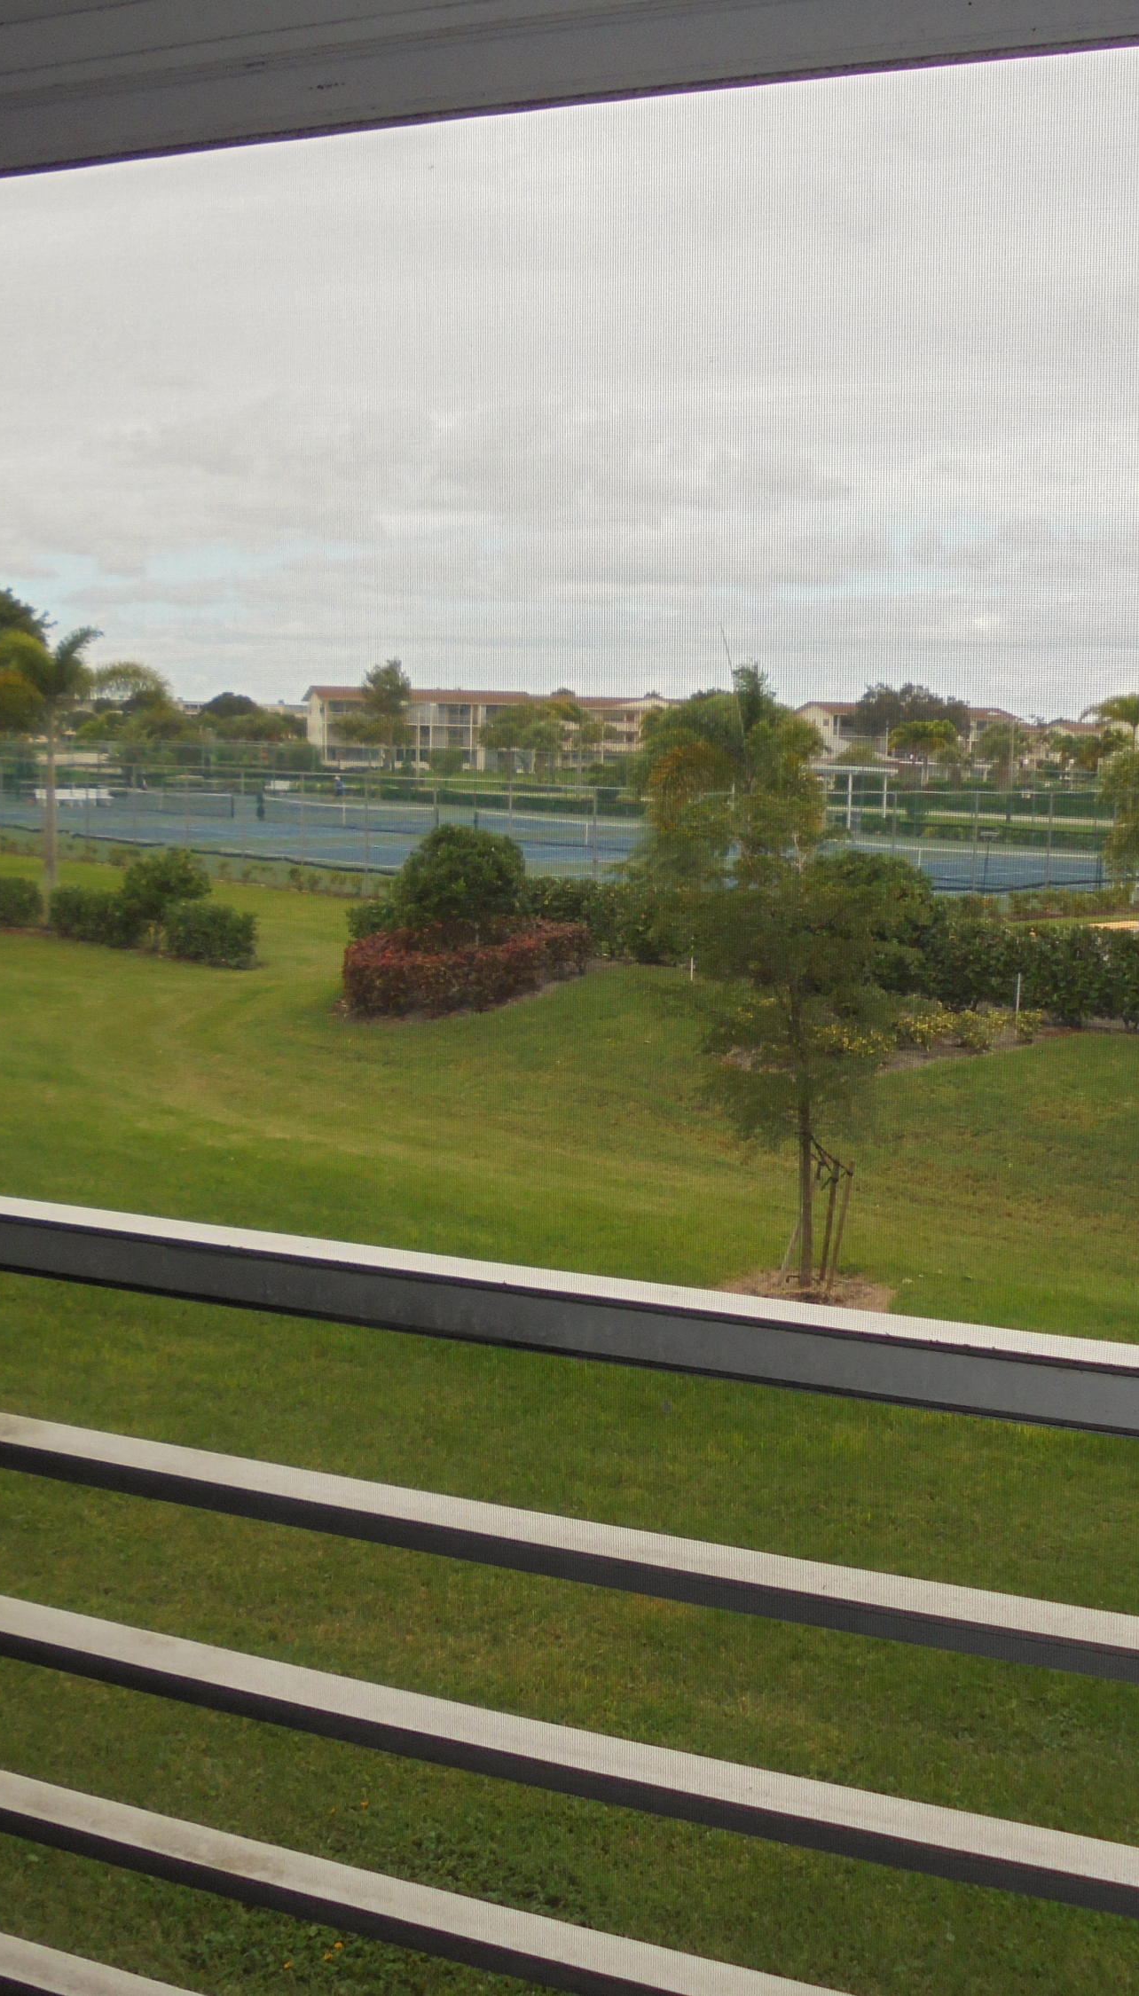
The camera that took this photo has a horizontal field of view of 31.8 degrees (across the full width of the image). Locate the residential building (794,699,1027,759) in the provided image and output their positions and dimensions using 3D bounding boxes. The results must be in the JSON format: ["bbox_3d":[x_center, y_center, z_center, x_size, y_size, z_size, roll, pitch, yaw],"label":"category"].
[{"bbox_3d":[40.945,-30.205,234.939,24.500,9.300,12.000,-1,8,-16],"label":"residential building"}]

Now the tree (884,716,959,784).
[{"bbox_3d":[28.158,-19.133,158.773,5.400,6.101,5.200,3,8,10],"label":"tree"}]

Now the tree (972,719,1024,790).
[{"bbox_3d":[33.041,-18.281,153.827,4.000,5.943,4.000,3,8,12],"label":"tree"}]

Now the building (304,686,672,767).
[{"bbox_3d":[-9.024,-32.091,238.885,42.500,9.600,13.000,-1,8,-16],"label":"building"}]

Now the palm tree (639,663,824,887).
[{"bbox_3d":[2.824,-3.123,35.488,3.400,5.459,3.400,2,8,4],"label":"palm tree"}]

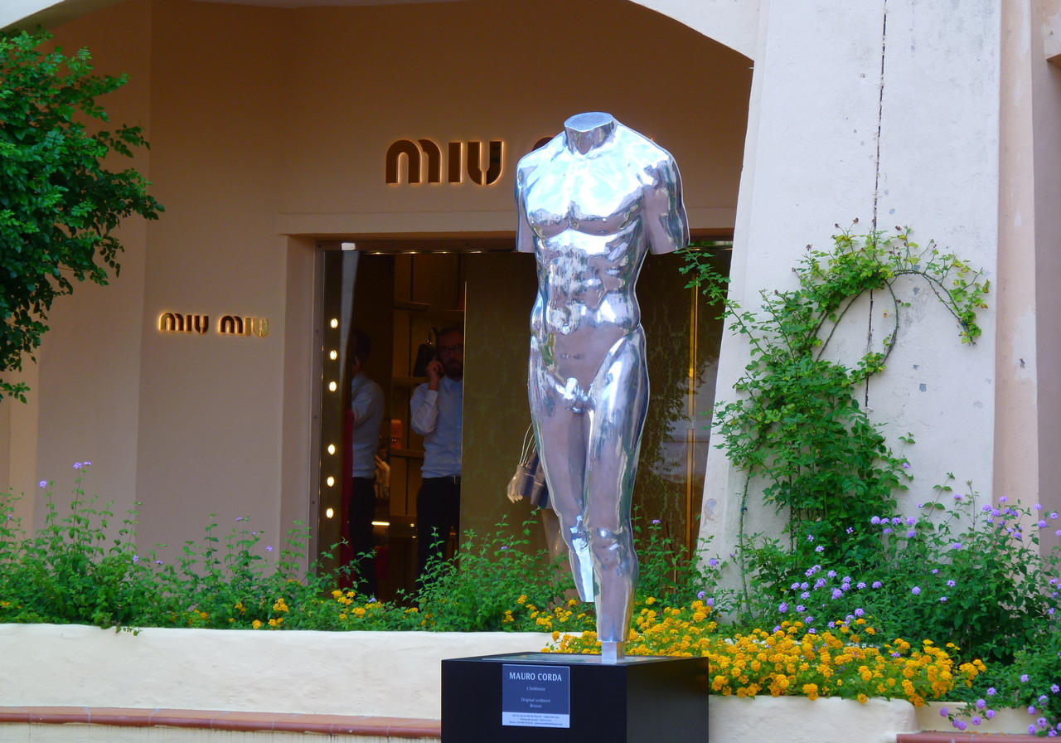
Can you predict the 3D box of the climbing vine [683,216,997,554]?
[{"bbox_3d":[1.198,0.148,21.700,1.220,1.500,0.420,1,-2,8],"label":"climbing vine"}]

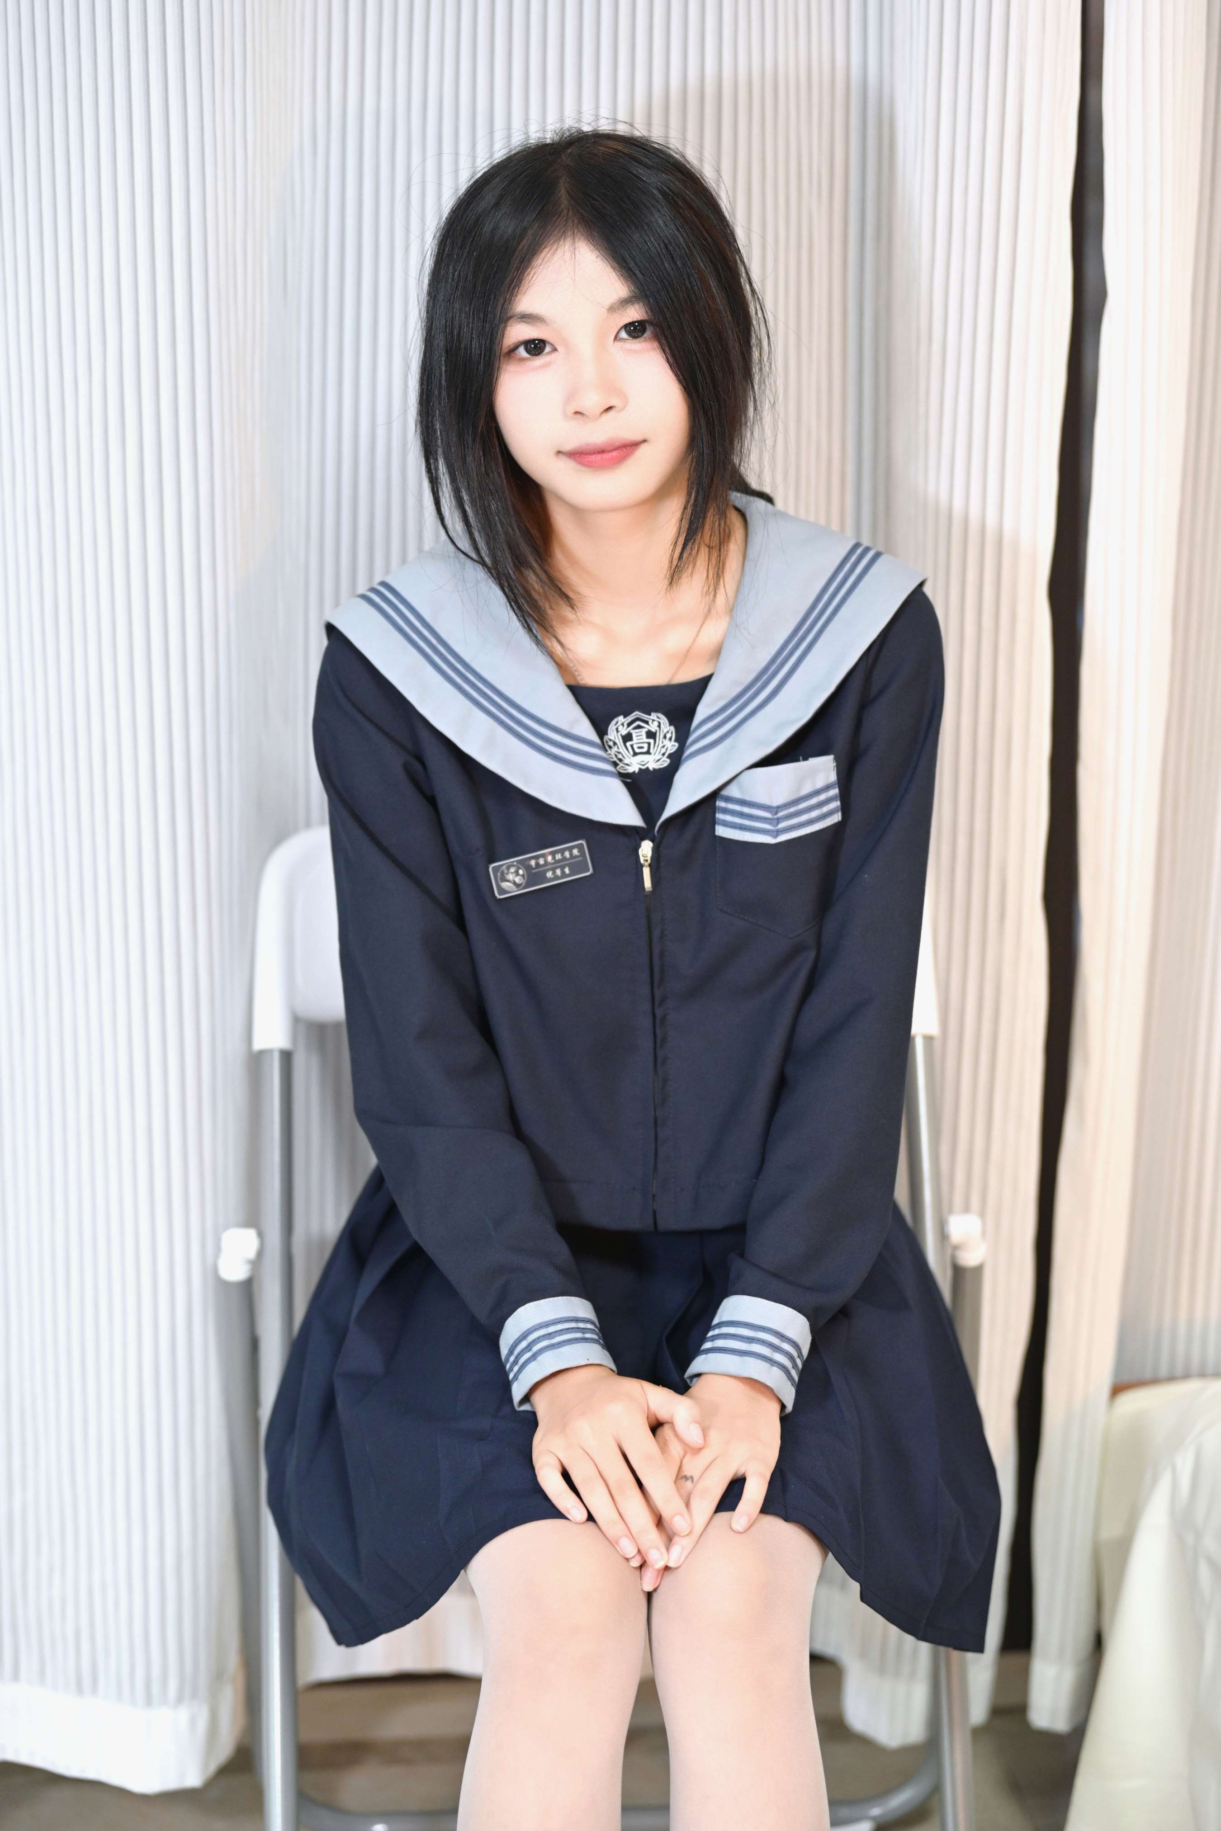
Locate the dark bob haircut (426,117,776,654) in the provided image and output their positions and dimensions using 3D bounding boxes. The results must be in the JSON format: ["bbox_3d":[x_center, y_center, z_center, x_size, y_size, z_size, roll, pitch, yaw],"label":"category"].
[{"bbox_3d":[-0.010,-0.335,2.490,0.220,0.305,0.240,-5,11,1],"label":"dark bob haircut"}]

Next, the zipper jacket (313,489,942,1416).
[{"bbox_3d":[0.011,0.008,2.430,0.390,0.475,0.400,-1,14,-5],"label":"zipper jacket"}]

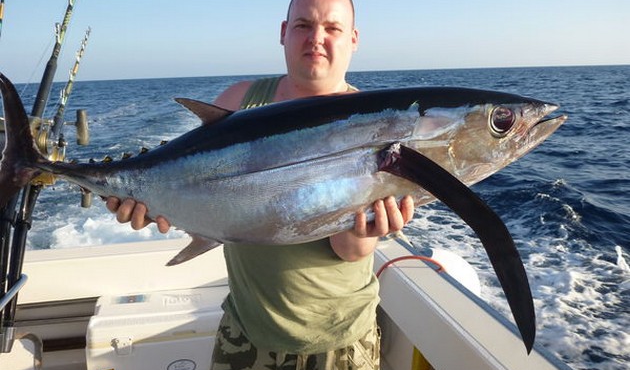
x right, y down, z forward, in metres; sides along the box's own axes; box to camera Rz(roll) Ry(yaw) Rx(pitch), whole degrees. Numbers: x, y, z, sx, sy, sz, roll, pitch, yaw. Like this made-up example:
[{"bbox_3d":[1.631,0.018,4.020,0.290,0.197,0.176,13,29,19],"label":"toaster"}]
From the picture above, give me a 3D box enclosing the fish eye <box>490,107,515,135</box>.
[{"bbox_3d":[0.320,-0.108,0.868,0.043,0.045,0.022,-6,1,-10],"label":"fish eye"}]

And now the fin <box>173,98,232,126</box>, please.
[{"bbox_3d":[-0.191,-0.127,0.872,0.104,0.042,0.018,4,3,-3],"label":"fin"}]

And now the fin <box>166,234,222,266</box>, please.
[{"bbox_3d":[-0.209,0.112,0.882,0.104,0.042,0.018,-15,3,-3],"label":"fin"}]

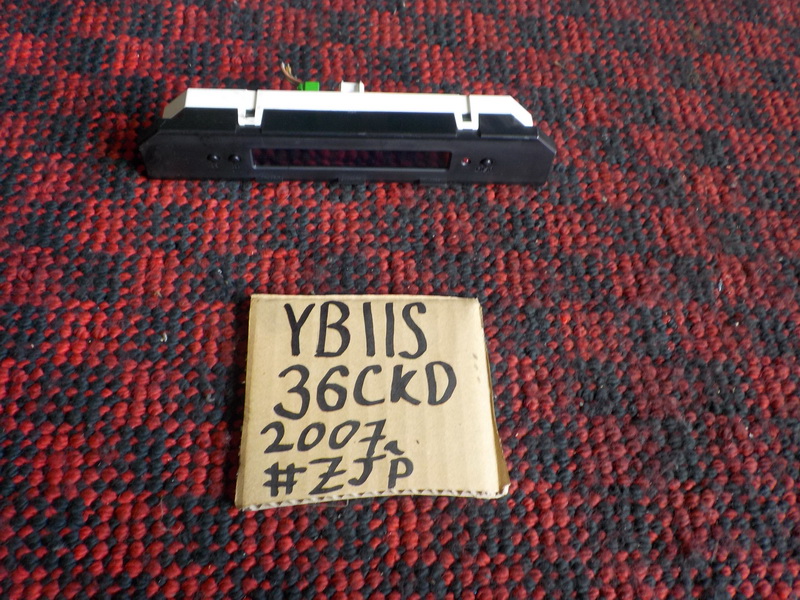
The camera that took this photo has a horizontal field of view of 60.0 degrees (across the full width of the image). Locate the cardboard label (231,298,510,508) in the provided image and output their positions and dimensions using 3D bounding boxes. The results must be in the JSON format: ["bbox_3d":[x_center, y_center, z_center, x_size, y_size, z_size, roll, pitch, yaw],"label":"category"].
[{"bbox_3d":[-0.011,0.042,0.307,0.113,0.006,0.098,0,63,-4],"label":"cardboard label"}]

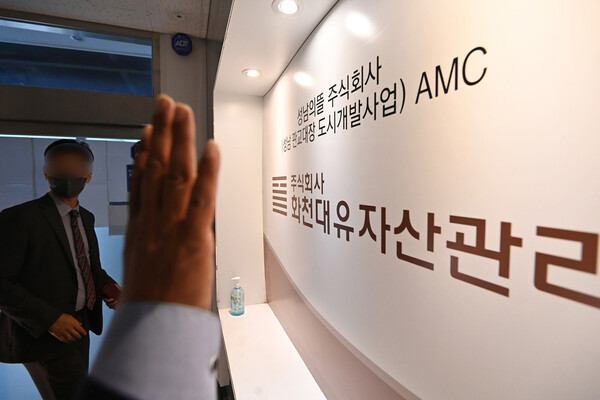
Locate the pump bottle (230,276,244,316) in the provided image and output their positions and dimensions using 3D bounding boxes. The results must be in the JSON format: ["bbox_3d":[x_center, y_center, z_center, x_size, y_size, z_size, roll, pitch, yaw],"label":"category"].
[{"bbox_3d":[-0.335,0.509,1.423,0.076,0.203,0.071,-2,4,-22],"label":"pump bottle"}]

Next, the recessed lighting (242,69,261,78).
[{"bbox_3d":[-0.212,-0.560,1.176,0.084,0.020,0.084,-2,4,-22],"label":"recessed lighting"}]

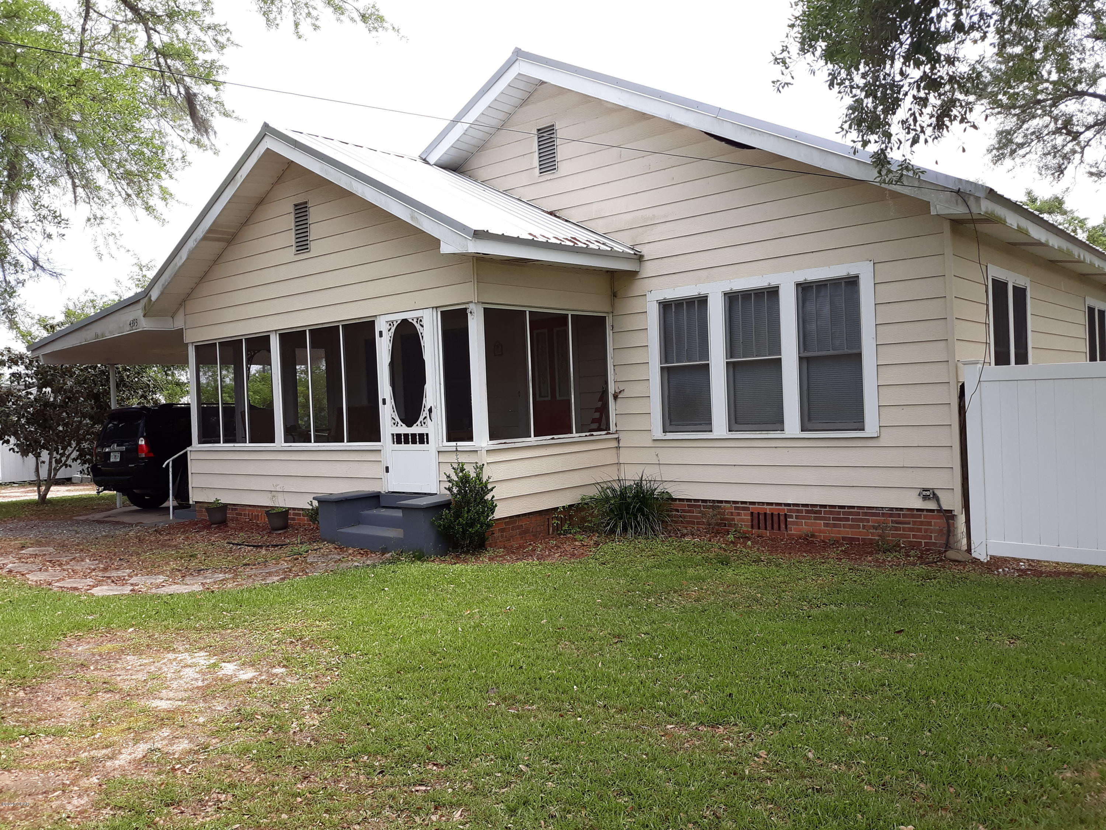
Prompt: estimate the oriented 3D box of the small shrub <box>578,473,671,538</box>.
[{"bbox_3d":[0.827,0.998,10.339,1.053,0.669,1.053,-2,1,0],"label":"small shrub"}]

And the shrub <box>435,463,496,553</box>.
[{"bbox_3d":[-0.903,0.929,9.164,0.643,0.948,0.643,-2,1,0],"label":"shrub"}]

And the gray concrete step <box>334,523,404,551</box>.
[{"bbox_3d":[-1.852,1.340,9.613,1.100,0.185,0.330,-2,1,39],"label":"gray concrete step"}]

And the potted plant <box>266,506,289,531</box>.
[{"bbox_3d":[-3.513,1.303,11.383,0.294,0.311,0.294,-2,1,39],"label":"potted plant"}]

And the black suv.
[{"bbox_3d":[-6.069,0.692,16.995,1.910,1.800,4.800,-2,1,37],"label":"black suv"}]

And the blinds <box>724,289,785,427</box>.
[{"bbox_3d":[2.271,-0.632,10.124,0.706,1.630,0.060,-2,1,39],"label":"blinds"}]

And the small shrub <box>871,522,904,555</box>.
[{"bbox_3d":[3.311,1.210,8.883,0.314,0.285,0.314,-2,1,39],"label":"small shrub"}]

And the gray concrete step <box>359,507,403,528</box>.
[{"bbox_3d":[-1.660,1.151,9.848,1.090,0.160,0.330,-2,1,39],"label":"gray concrete step"}]

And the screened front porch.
[{"bbox_3d":[-2.287,-0.124,12.240,5.987,2.089,2.397,-2,1,39],"label":"screened front porch"}]

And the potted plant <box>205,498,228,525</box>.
[{"bbox_3d":[-4.665,1.332,12.399,0.291,0.354,0.291,-2,1,39],"label":"potted plant"}]

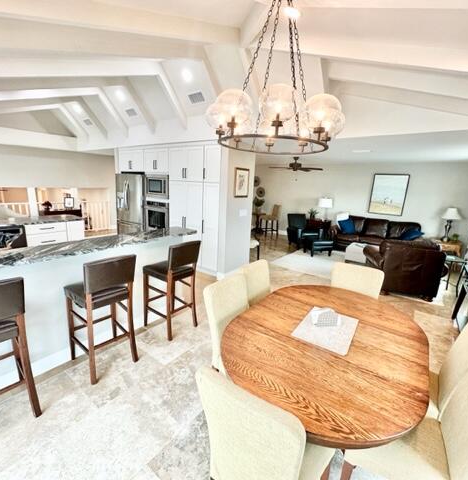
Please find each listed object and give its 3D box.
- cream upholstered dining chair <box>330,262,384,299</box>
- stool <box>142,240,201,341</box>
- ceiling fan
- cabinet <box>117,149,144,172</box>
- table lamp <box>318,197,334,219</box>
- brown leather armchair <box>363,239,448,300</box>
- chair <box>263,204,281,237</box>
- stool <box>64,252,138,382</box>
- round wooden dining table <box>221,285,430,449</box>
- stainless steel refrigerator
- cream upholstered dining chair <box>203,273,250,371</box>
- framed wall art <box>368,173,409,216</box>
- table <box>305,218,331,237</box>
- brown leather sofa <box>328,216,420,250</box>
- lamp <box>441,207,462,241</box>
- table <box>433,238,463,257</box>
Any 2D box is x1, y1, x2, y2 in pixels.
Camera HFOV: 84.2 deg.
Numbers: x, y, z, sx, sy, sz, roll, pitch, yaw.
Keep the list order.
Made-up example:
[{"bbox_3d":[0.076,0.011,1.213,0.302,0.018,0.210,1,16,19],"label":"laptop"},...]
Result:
[{"bbox_3d":[0.911,0.770,2.192,0.470,0.980,0.600,11,15,35],"label":"cream upholstered dining chair"},{"bbox_3d":[-0.710,0.508,2.939,0.500,1.030,0.440,11,15,35],"label":"stool"},{"bbox_3d":[1.605,-1.948,6.653,1.380,0.370,1.380,11,15,35],"label":"ceiling fan"},{"bbox_3d":[-2.083,-1.780,5.926,0.960,0.480,0.600,11,15,35],"label":"cabinet"},{"bbox_3d":[2.755,-0.957,7.845,0.420,0.710,0.420,11,14,34],"label":"table lamp"},{"bbox_3d":[2.894,0.411,4.481,0.980,0.900,0.920,6,13,17],"label":"brown leather armchair"},{"bbox_3d":[1.256,-0.641,8.916,0.540,1.110,0.460,11,14,34],"label":"chair"},{"bbox_3d":[-1.177,0.622,2.306,0.500,1.030,0.440,11,15,35],"label":"stool"},{"bbox_3d":[0.597,0.986,1.874,1.210,0.760,1.730,11,14,34],"label":"round wooden dining table"},{"bbox_3d":[-2.078,-0.551,6.036,0.920,1.800,0.820,11,14,34],"label":"stainless steel refrigerator"},{"bbox_3d":[0.142,0.852,1.919,0.600,0.960,0.480,11,14,34],"label":"cream upholstered dining chair"},{"bbox_3d":[4.319,-1.260,7.216,0.850,1.120,0.040,11,14,34],"label":"framed wall art"},{"bbox_3d":[2.618,-0.288,8.227,0.700,0.670,0.550,11,15,35],"label":"table"},{"bbox_3d":[3.818,-0.061,7.140,2.140,0.950,0.940,11,14,34],"label":"brown leather sofa"},{"bbox_3d":[5.085,-0.362,6.078,0.370,0.770,0.370,11,15,35],"label":"lamp"},{"bbox_3d":[4.945,0.305,6.164,0.580,0.590,0.580,11,15,35],"label":"table"}]

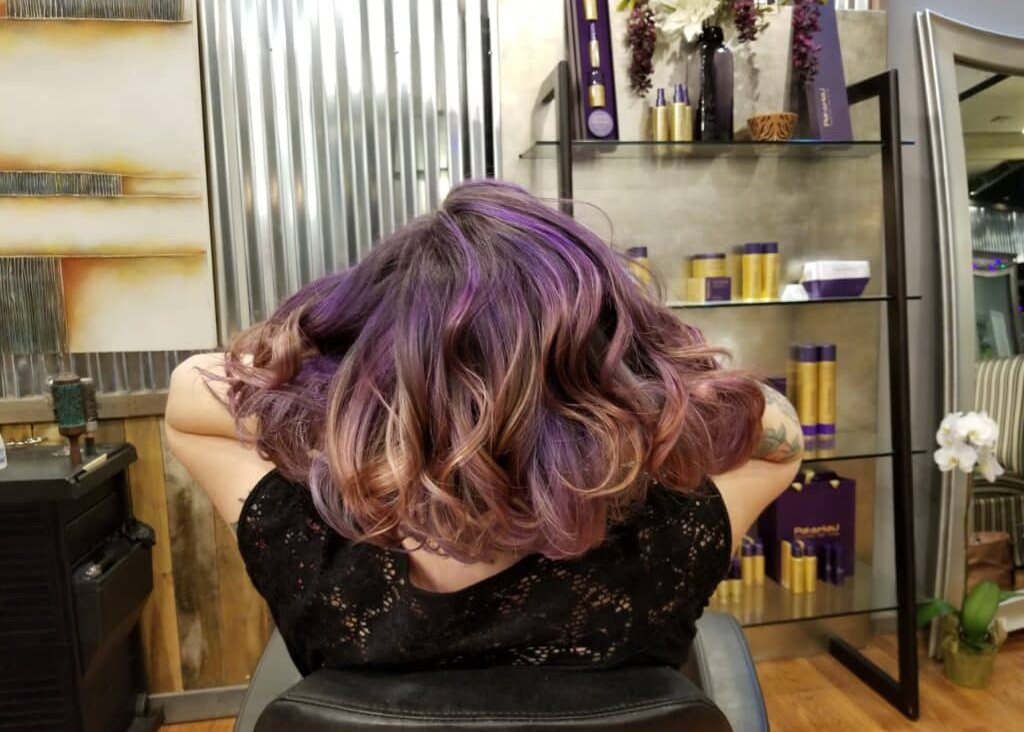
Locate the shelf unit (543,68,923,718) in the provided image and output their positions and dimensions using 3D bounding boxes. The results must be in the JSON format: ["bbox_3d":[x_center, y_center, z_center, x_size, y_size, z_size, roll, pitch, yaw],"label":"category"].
[{"bbox_3d":[0.598,0.101,2.190,1.073,1.810,0.433,-3,7,-10],"label":"shelf unit"}]

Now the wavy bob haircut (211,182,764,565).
[{"bbox_3d":[-0.018,0.004,0.760,0.530,0.370,0.300,-2,7,0],"label":"wavy bob haircut"}]

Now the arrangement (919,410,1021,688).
[{"bbox_3d":[1.420,0.544,2.374,0.331,0.839,0.218,-3,7,-10],"label":"arrangement"}]

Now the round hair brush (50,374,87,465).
[{"bbox_3d":[-1.028,0.129,1.792,0.072,0.220,0.072,-3,7,-10],"label":"round hair brush"}]

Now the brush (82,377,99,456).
[{"bbox_3d":[-1.055,0.126,1.919,0.047,0.198,0.047,-3,7,-10],"label":"brush"}]

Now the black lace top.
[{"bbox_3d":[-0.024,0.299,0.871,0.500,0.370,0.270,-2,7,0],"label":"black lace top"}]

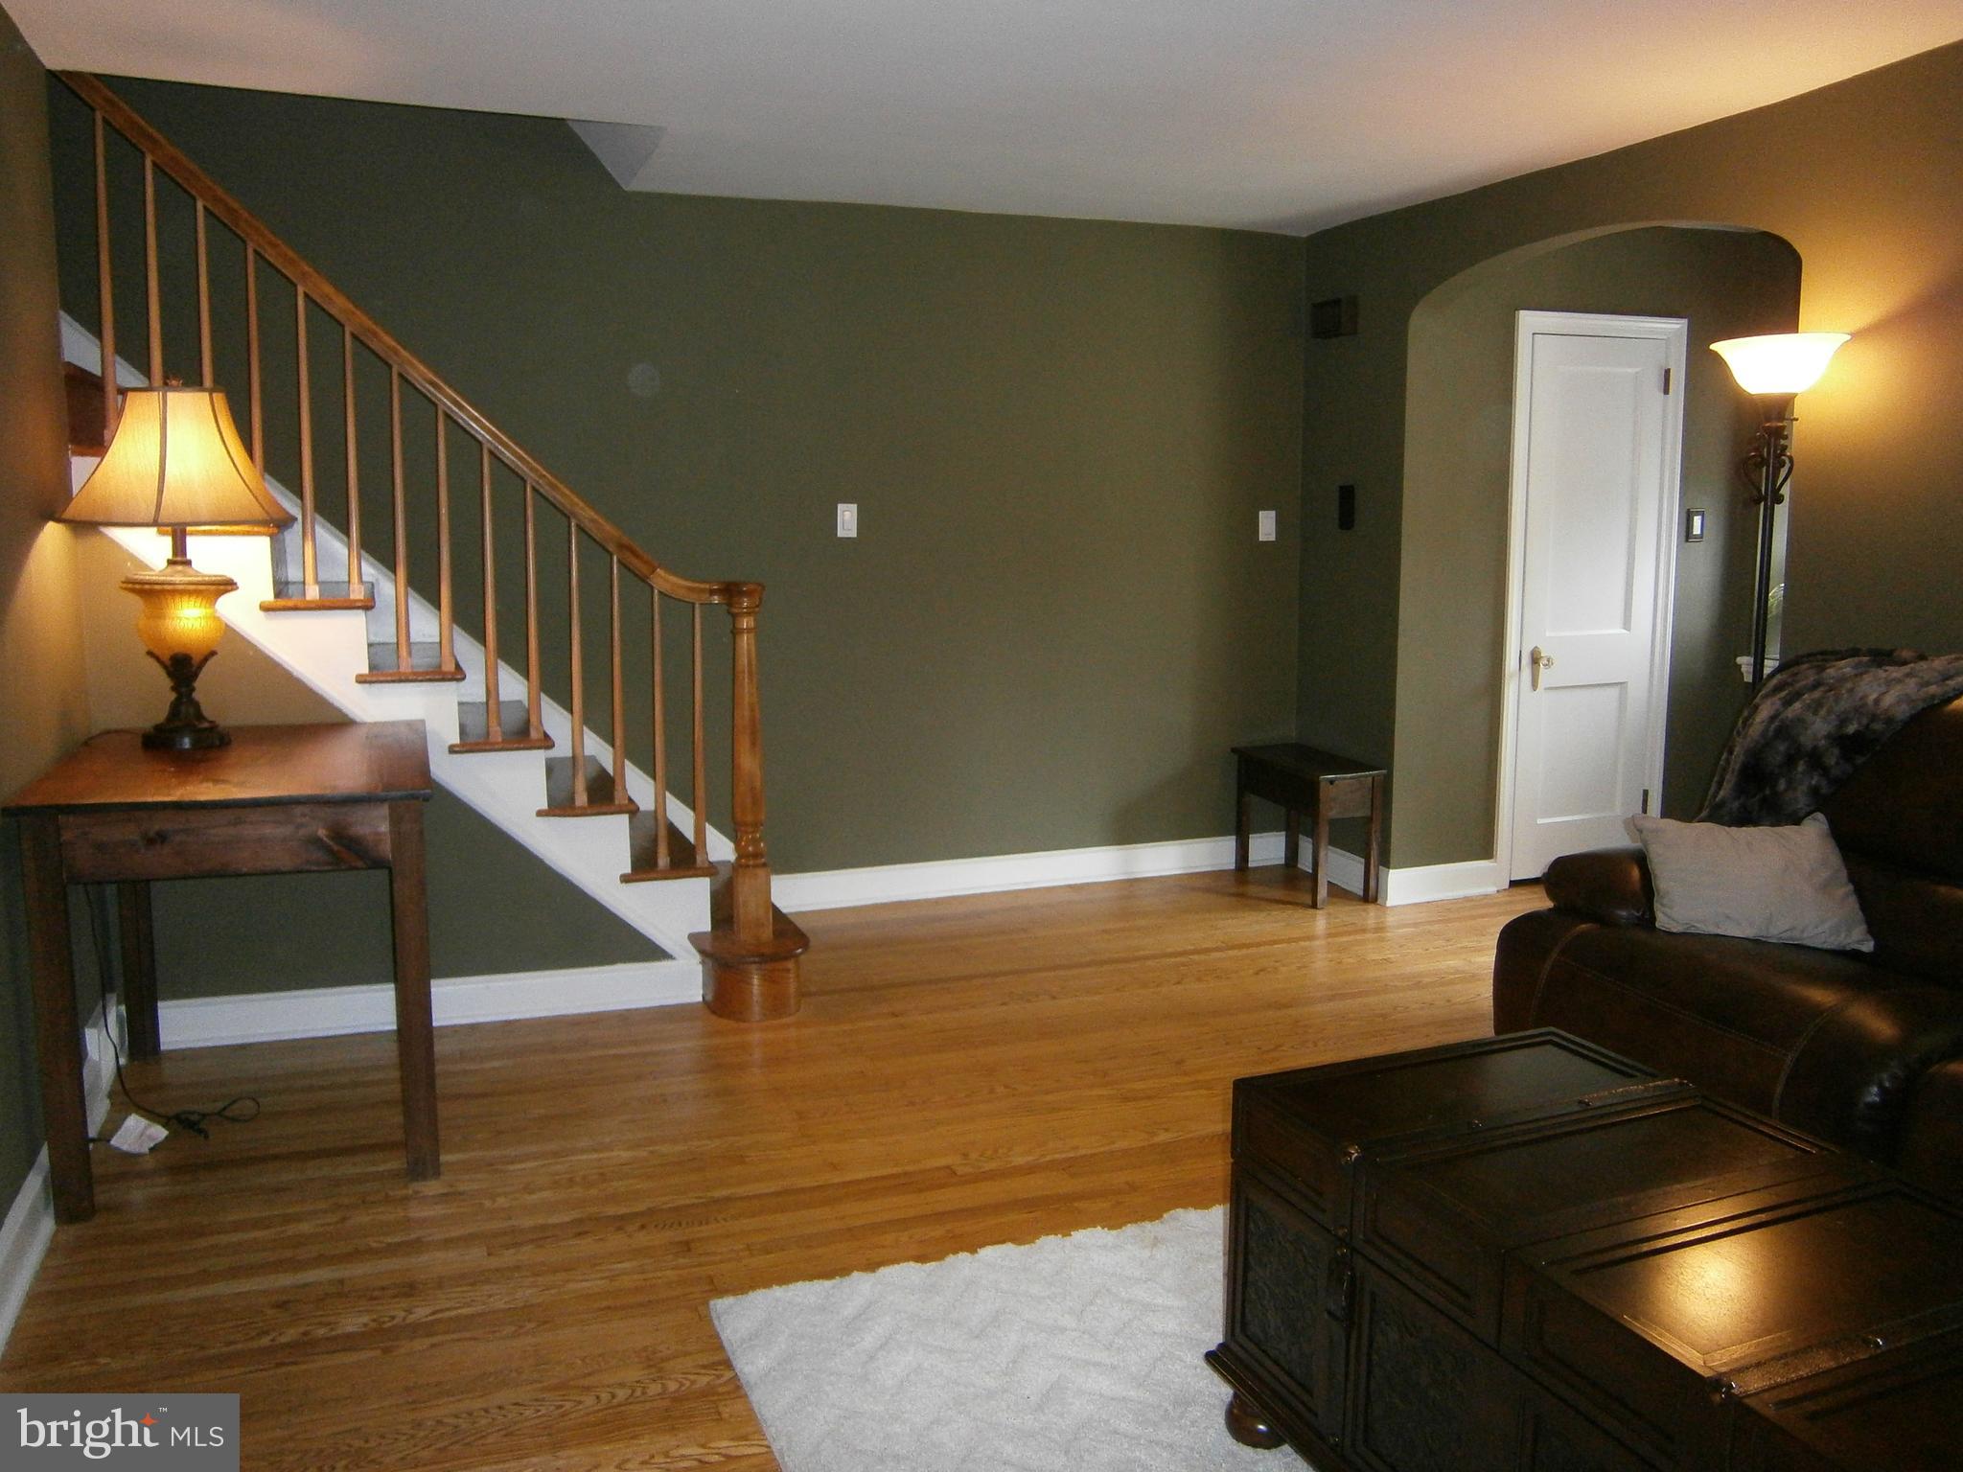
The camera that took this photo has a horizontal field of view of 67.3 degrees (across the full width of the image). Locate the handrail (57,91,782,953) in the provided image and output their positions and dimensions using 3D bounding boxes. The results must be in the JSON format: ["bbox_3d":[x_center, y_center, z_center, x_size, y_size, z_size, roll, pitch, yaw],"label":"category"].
[{"bbox_3d":[-1.356,-0.480,3.808,1.615,2.204,0.103,-3,8,-19],"label":"handrail"}]

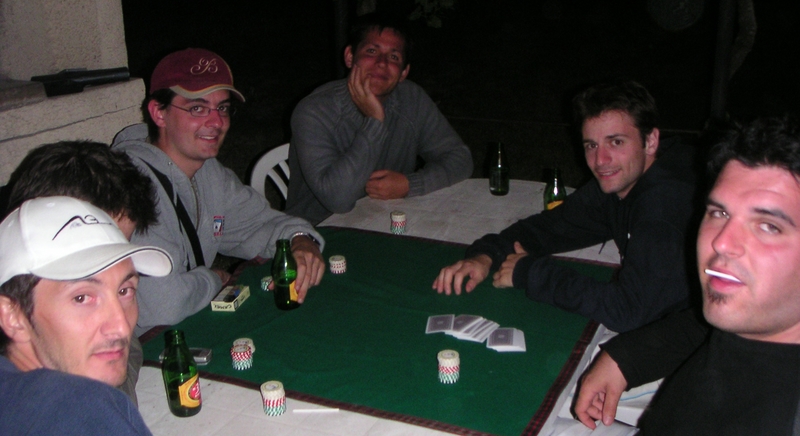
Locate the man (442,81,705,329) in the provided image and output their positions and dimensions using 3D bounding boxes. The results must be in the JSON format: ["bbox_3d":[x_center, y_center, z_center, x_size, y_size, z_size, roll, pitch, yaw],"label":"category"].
[{"bbox_3d":[0.426,0.287,2.067,0.700,1.185,0.560,-9,21,-21],"label":"man"}]

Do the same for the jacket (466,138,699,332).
[{"bbox_3d":[0.423,0.121,2.019,0.560,0.610,0.530,-9,21,-21],"label":"jacket"}]

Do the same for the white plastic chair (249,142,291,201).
[{"bbox_3d":[-0.157,0.159,2.993,0.560,0.830,0.570,-13,23,-31],"label":"white plastic chair"}]

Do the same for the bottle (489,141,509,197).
[{"bbox_3d":[0.308,-0.157,2.710,0.061,0.158,0.061,-1,19,0],"label":"bottle"}]

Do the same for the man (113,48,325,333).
[{"bbox_3d":[-0.415,0.245,2.099,0.680,1.275,0.560,14,25,37],"label":"man"}]

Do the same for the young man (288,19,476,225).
[{"bbox_3d":[-0.050,-0.009,2.839,0.580,1.245,0.700,-10,21,-24],"label":"young man"}]

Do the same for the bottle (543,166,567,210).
[{"bbox_3d":[0.430,-0.066,2.446,0.061,0.158,0.061,-1,19,0],"label":"bottle"}]

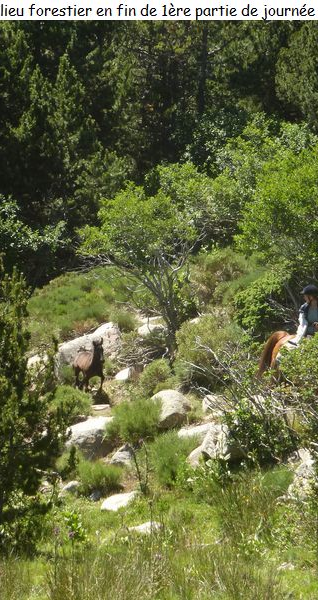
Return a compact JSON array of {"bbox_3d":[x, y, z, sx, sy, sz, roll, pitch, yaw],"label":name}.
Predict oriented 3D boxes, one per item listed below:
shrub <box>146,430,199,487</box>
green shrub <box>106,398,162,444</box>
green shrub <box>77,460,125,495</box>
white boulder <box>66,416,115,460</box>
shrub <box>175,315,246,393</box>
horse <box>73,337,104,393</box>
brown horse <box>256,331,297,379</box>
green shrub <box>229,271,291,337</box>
[{"bbox_3d":[0.206,2.453,38.500,0.764,0.856,0.726,0,1,0],"label":"shrub"},{"bbox_3d":[-0.384,1.905,39.500,0.847,0.721,0.780,0,-1,0],"label":"green shrub"},{"bbox_3d":[-0.778,2.374,33.500,0.610,0.480,0.570,0,0,0],"label":"green shrub"},{"bbox_3d":[-0.973,1.996,36.300,0.780,0.630,0.680,0,0,0],"label":"white boulder"},{"bbox_3d":[0.972,1.030,48.500,1.309,1.502,1.244,0,1,0],"label":"shrub"},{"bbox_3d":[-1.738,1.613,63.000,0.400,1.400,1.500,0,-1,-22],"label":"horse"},{"bbox_3d":[2.704,1.160,41.669,2.200,1.720,0.580,0,0,-42],"label":"brown horse"},{"bbox_3d":[1.853,0.064,46.000,1.132,1.205,1.050,0,-1,0],"label":"green shrub"}]

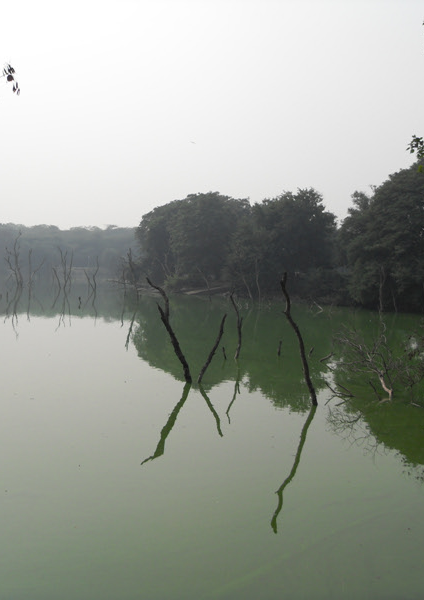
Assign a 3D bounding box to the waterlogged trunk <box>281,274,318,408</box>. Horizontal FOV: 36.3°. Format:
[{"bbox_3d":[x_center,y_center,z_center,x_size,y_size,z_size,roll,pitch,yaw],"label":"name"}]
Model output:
[{"bbox_3d":[1.760,0.766,12.864,0.680,2.620,0.400,2,3,0],"label":"waterlogged trunk"}]

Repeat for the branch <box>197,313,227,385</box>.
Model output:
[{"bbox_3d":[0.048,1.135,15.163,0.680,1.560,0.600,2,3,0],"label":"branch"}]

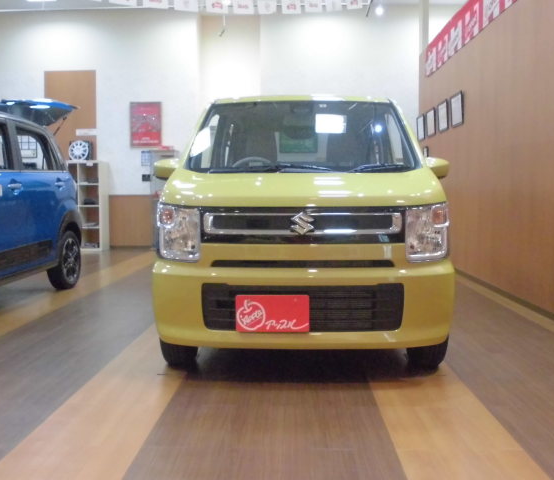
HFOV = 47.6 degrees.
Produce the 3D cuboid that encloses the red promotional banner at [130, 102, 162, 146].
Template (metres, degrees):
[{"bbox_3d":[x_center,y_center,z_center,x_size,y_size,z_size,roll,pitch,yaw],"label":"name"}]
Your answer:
[{"bbox_3d":[-2.313,-2.037,11.133,0.555,0.795,0.030,0,4,2],"label":"red promotional banner"}]

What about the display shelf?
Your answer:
[{"bbox_3d":[-3.350,-0.575,10.848,0.760,1.500,0.420,0,4,2],"label":"display shelf"}]

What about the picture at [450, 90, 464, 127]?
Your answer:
[{"bbox_3d":[2.196,-1.590,7.695,0.030,0.380,0.530,0,4,2],"label":"picture"}]

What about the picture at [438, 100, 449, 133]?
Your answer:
[{"bbox_3d":[2.217,-1.648,8.422,0.030,0.380,0.530,0,4,2],"label":"picture"}]

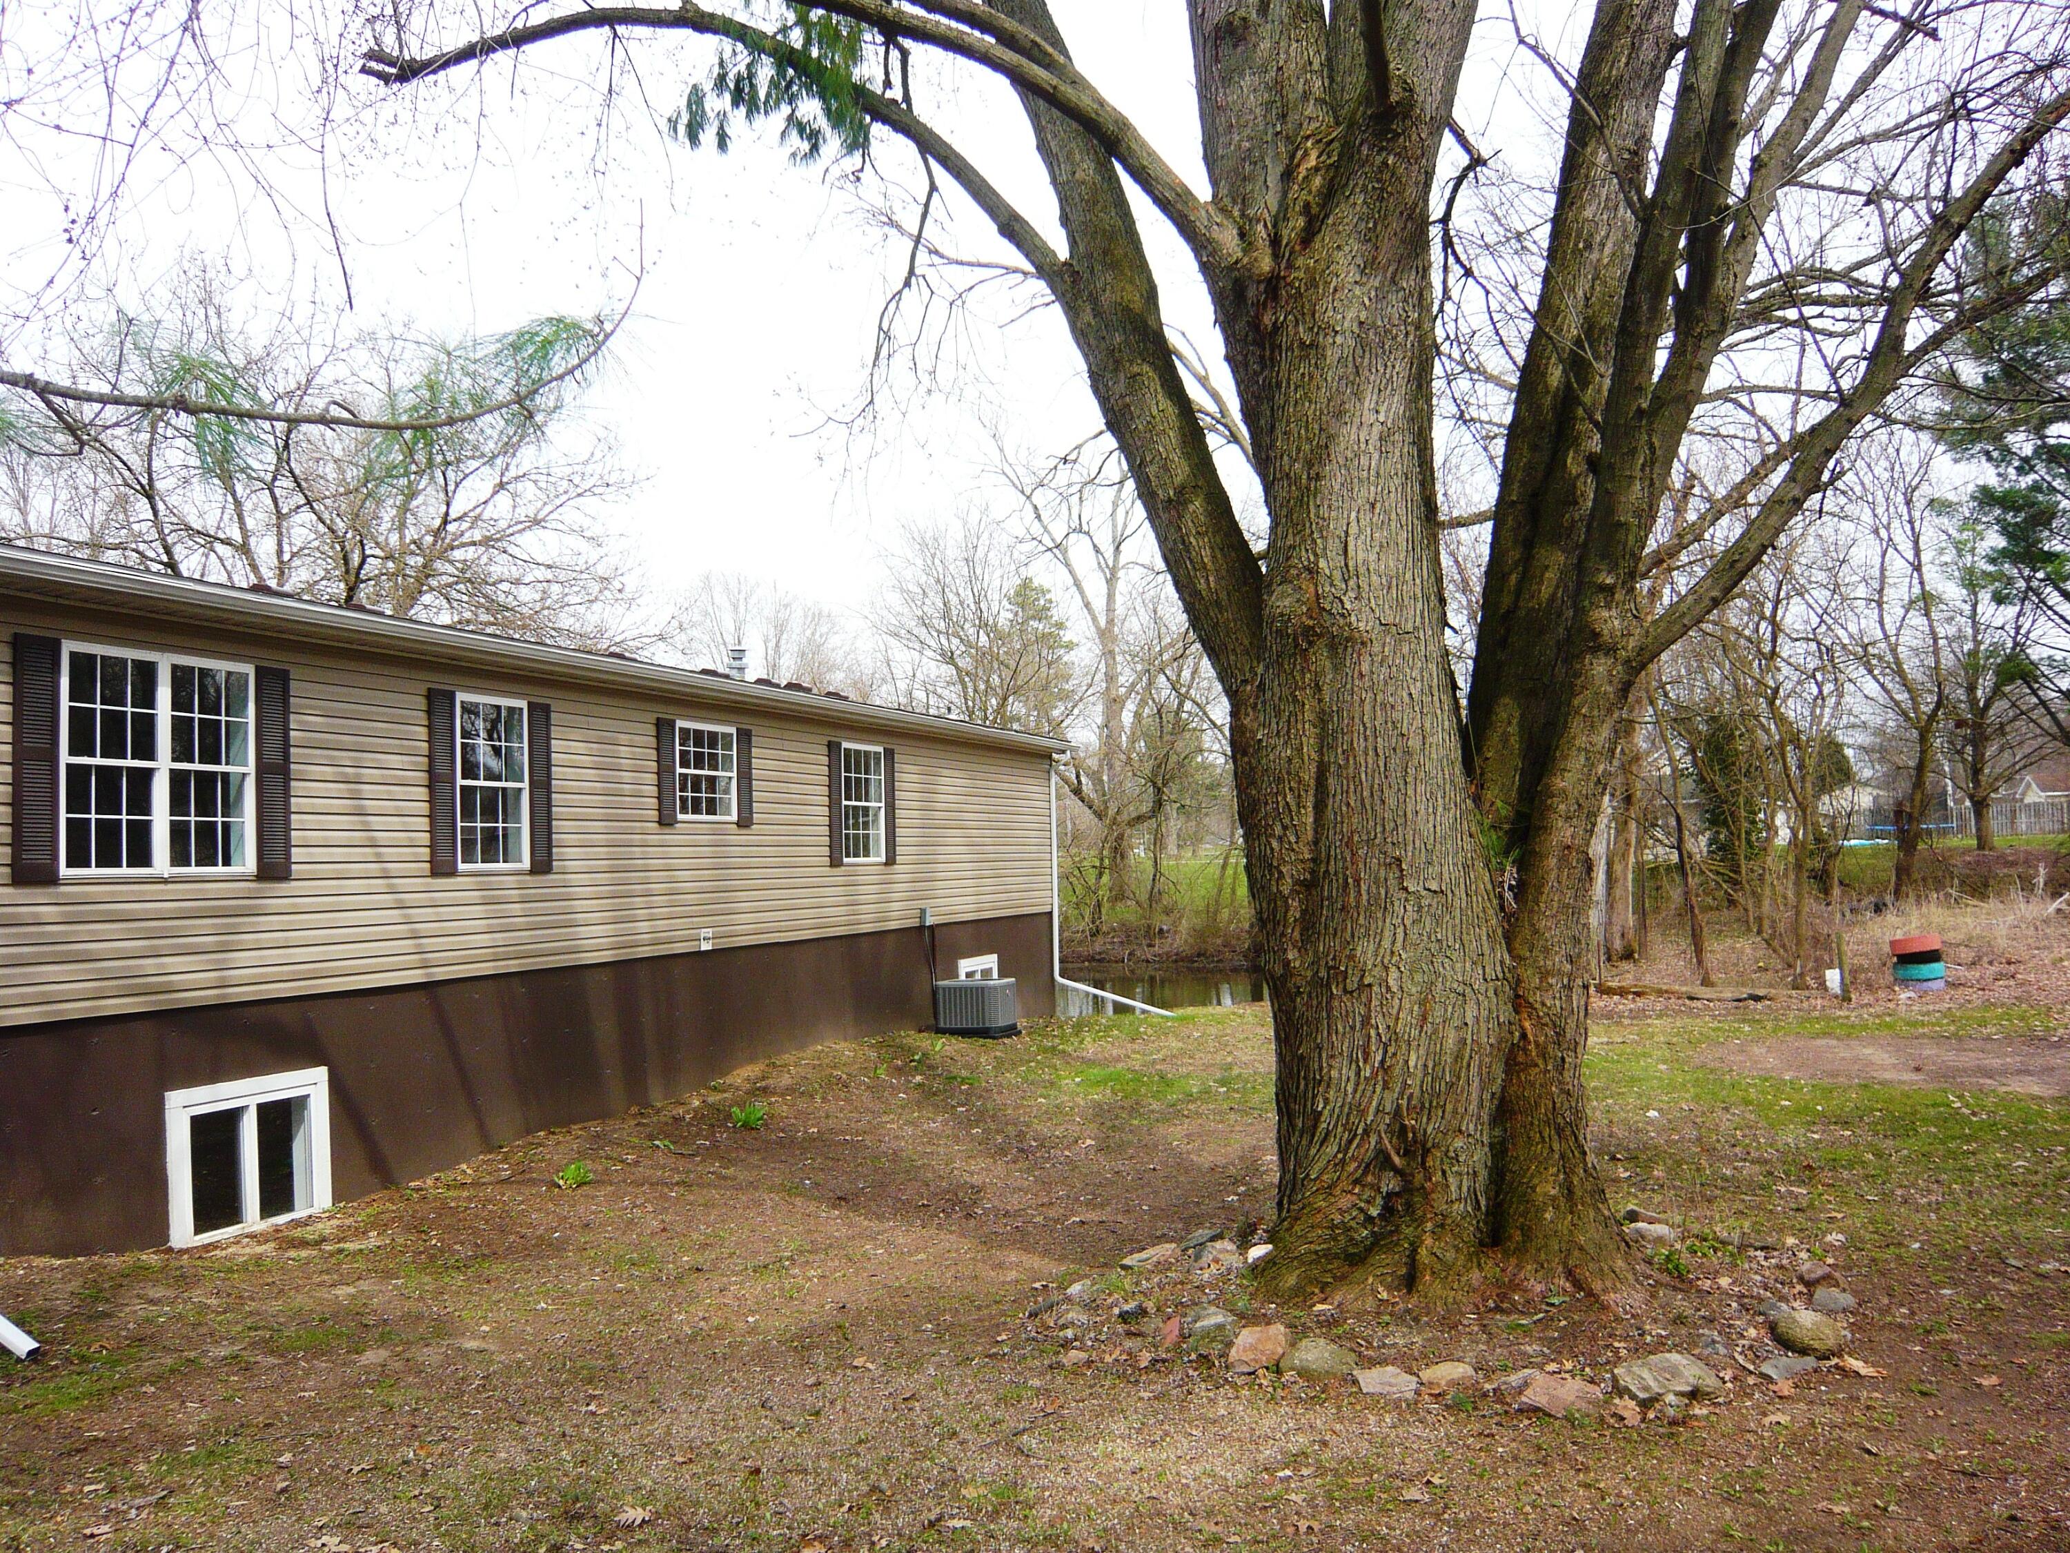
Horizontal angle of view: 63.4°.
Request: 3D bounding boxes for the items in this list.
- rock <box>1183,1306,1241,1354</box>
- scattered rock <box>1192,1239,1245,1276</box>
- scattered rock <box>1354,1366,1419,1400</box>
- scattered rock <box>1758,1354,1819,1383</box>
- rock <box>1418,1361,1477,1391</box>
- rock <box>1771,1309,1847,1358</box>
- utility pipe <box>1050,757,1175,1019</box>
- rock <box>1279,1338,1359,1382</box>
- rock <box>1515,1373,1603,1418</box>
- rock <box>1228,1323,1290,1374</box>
[{"bbox_3d":[0.596,1.879,5.692,0.197,0.140,0.148,-1,-3,6],"label":"rock"},{"bbox_3d":[0.735,1.932,6.737,0.214,0.133,0.160,-1,-3,6],"label":"scattered rock"},{"bbox_3d":[1.089,1.877,5.185,0.196,0.078,0.147,-2,-3,11],"label":"scattered rock"},{"bbox_3d":[2.373,1.866,5.273,0.172,0.065,0.129,-2,-3,24],"label":"scattered rock"},{"bbox_3d":[1.297,1.878,5.249,0.182,0.077,0.137,-2,-3,13],"label":"rock"},{"bbox_3d":[2.561,1.841,5.544,0.233,0.135,0.186,-2,-3,24],"label":"rock"},{"bbox_3d":[1.228,1.750,26.596,2.090,4.120,0.100,-2,-3,21],"label":"utility pipe"},{"bbox_3d":[0.912,1.876,5.385,0.256,0.106,0.205,-1,-3,9],"label":"rock"},{"bbox_3d":[1.564,1.846,4.993,0.248,0.106,0.174,-2,-3,17],"label":"rock"},{"bbox_3d":[0.729,1.861,5.452,0.198,0.150,0.139,-1,-3,7],"label":"rock"}]

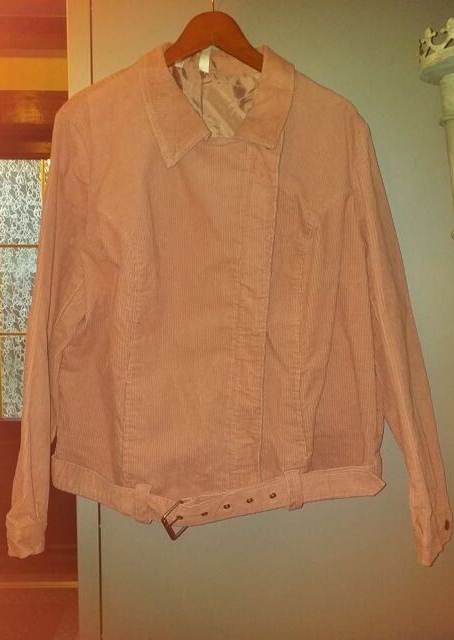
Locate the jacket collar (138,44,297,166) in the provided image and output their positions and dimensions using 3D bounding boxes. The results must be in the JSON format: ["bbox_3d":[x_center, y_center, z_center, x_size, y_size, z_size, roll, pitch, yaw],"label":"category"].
[{"bbox_3d":[-0.016,-0.315,0.715,0.233,0.192,0.110,0,3,0],"label":"jacket collar"}]

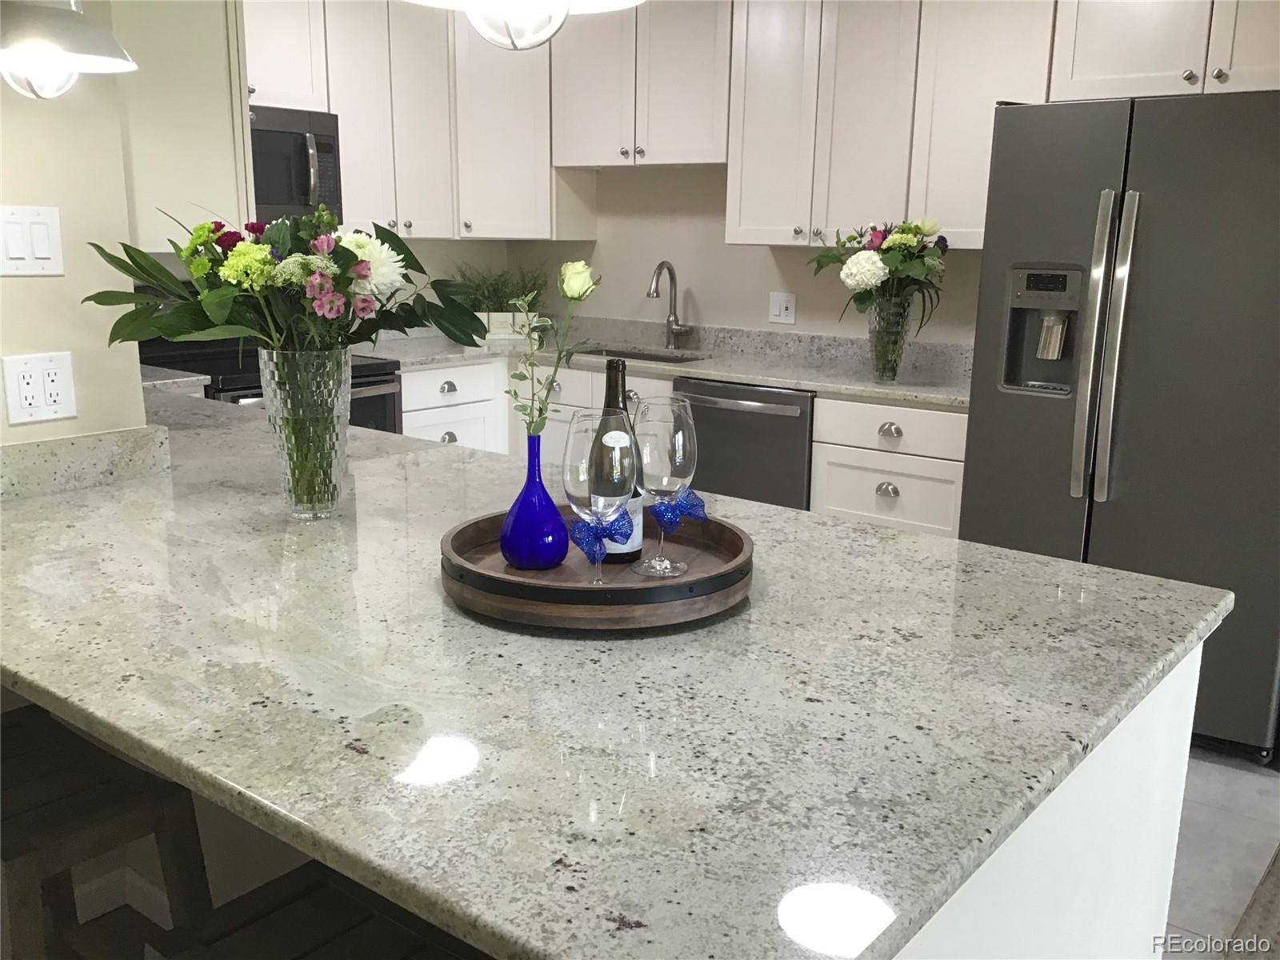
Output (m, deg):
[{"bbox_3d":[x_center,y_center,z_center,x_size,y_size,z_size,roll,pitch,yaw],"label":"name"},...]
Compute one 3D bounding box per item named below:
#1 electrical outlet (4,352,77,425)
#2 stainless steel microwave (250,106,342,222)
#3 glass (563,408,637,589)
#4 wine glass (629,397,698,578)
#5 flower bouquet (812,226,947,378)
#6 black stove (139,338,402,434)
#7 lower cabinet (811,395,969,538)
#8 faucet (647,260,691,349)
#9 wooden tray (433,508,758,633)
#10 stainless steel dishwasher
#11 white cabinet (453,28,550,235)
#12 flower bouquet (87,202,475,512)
[{"bbox_3d":[-1.129,-0.172,2.167,0.010,0.127,0.123,10,15,38],"label":"electrical outlet"},{"bbox_3d":[-1.524,-1.149,4.189,0.390,0.415,0.760,11,15,38],"label":"stainless steel microwave"},{"bbox_3d":[-0.054,0.028,1.550,0.097,0.245,0.097,1,12,0],"label":"glass"},{"bbox_3d":[0.032,0.010,1.641,0.096,0.245,0.096,1,12,0],"label":"wine glass"},{"bbox_3d":[0.838,-0.621,4.014,0.460,0.554,0.420,10,15,38],"label":"flower bouquet"},{"bbox_3d":[-1.407,-0.123,4.337,0.680,1.170,0.760,11,15,38],"label":"black stove"},{"bbox_3d":[1.018,0.125,4.039,0.585,0.885,0.630,11,15,38],"label":"lower cabinet"},{"bbox_3d":[0.136,-0.750,4.966,0.130,0.385,0.210,10,15,38],"label":"faucet"},{"bbox_3d":[-0.060,0.116,1.628,0.435,0.056,0.435,0,12,-2],"label":"wooden tray"},{"bbox_3d":[0.546,0.053,4.398,0.605,0.860,0.620,11,15,38],"label":"stainless steel dishwasher"},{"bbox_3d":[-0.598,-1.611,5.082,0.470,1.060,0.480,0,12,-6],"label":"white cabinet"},{"bbox_3d":[-0.591,-0.196,1.937,0.640,0.510,0.460,-3,13,-17],"label":"flower bouquet"}]

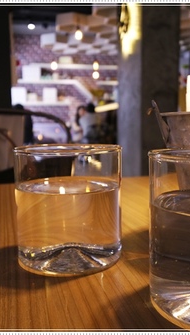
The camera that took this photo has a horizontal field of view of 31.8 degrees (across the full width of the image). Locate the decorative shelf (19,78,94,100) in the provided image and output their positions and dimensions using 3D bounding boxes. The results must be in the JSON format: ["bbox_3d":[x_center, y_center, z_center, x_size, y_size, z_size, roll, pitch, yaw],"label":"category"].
[{"bbox_3d":[-0.758,-1.488,6.410,1.500,0.410,0.250,-3,8,-14],"label":"decorative shelf"}]

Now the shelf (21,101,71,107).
[{"bbox_3d":[-0.939,-1.222,6.394,1.000,0.085,0.250,-3,8,-14],"label":"shelf"}]

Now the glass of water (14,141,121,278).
[{"bbox_3d":[-0.020,0.028,0.266,0.083,0.086,0.083,-1,7,0],"label":"glass of water"}]

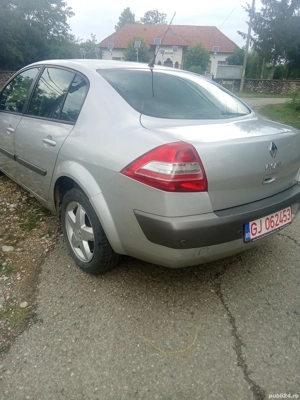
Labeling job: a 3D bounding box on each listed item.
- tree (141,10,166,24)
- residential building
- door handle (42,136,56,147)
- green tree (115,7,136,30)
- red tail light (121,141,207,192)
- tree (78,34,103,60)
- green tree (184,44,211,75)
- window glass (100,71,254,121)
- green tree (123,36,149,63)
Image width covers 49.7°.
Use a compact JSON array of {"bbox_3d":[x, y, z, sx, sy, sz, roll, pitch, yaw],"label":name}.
[{"bbox_3d":[0.490,-25.495,54.662,4.671,11.482,4.671,3,19,0],"label":"tree"},{"bbox_3d":[2.206,-17.988,40.303,15.824,6.882,10.000,3,19,0],"label":"residential building"},{"bbox_3d":[-0.719,-0.415,2.306,0.055,0.050,0.215,-12,24,-37],"label":"door handle"},{"bbox_3d":[-4.075,-24.574,51.876,3.613,11.188,3.613,3,19,0],"label":"green tree"},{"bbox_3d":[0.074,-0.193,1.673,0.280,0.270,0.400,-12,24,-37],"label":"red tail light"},{"bbox_3d":[-7.710,-18.469,42.406,3.735,5.576,3.735,3,19,0],"label":"tree"},{"bbox_3d":[4.937,-14.208,34.162,2.715,4.009,2.715,3,19,0],"label":"green tree"},{"bbox_3d":[0.221,-0.775,2.447,1.200,0.110,0.717,-12,48,-37],"label":"window glass"},{"bbox_3d":[-1.506,-15.511,35.926,2.800,4.768,2.800,3,19,0],"label":"green tree"}]

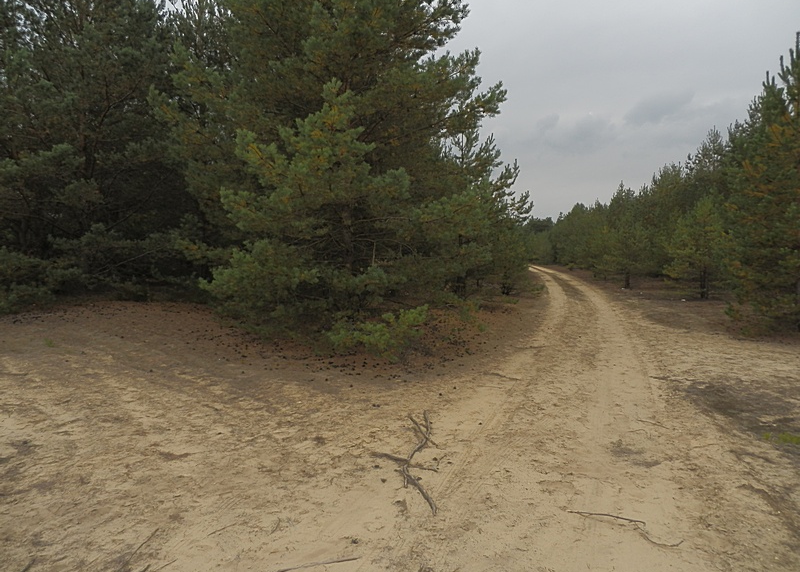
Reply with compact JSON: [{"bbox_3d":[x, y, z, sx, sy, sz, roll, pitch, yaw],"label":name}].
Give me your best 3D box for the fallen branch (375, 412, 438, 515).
[{"bbox_3d":[0.045,1.287,4.357,0.521,0.120,2.150,0,3,3],"label":"fallen branch"}]

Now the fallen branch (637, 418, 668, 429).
[{"bbox_3d":[2.367,1.287,5.178,0.050,0.025,0.310,-2,4,-34],"label":"fallen branch"}]

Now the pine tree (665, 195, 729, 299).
[{"bbox_3d":[10.556,-1.404,19.648,2.315,3.704,2.315,0,3,0],"label":"pine tree"}]

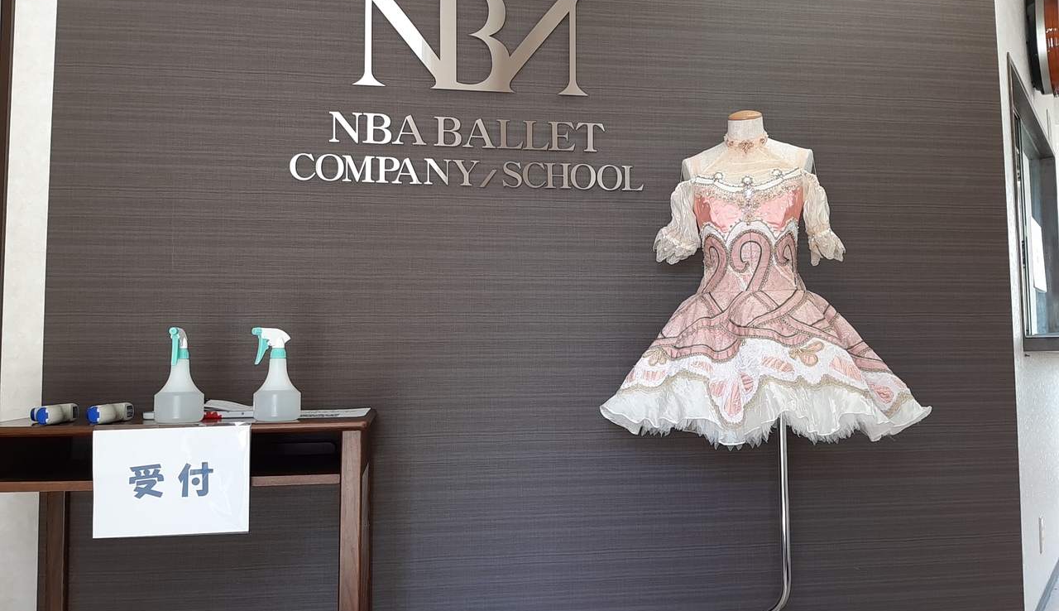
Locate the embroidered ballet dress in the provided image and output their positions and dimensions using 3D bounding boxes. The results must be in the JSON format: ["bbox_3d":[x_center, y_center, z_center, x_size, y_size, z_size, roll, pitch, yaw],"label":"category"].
[{"bbox_3d":[0.565,-0.043,1.940,0.775,0.690,0.600,-1,-4,16],"label":"embroidered ballet dress"}]

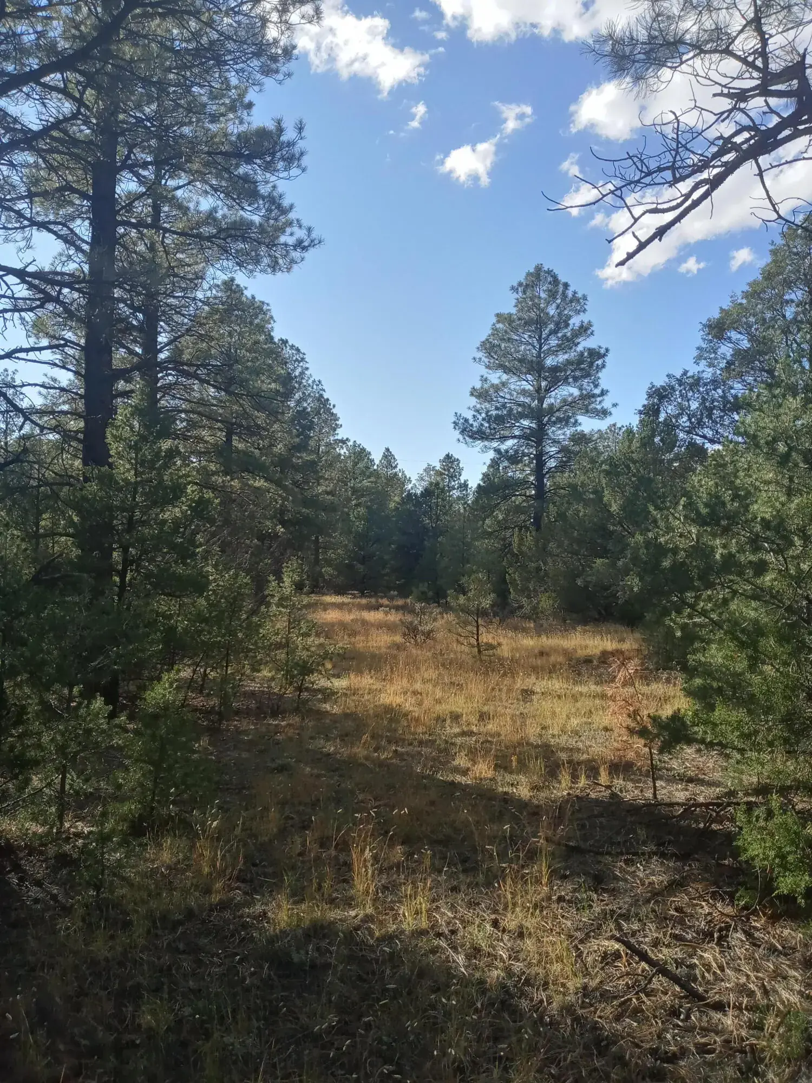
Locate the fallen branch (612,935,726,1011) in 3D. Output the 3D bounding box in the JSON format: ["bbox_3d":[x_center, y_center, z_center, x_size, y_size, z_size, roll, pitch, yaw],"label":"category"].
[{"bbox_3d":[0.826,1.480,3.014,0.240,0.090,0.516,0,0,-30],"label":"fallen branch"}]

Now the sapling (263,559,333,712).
[{"bbox_3d":[-0.990,0.854,8.073,0.647,1.387,0.628,0,0,0],"label":"sapling"}]

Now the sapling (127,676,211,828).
[{"bbox_3d":[-1.294,1.120,4.785,0.448,0.832,0.435,0,0,0],"label":"sapling"}]

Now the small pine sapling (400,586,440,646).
[{"bbox_3d":[0.199,1.115,12.902,0.586,0.897,0.568,0,0,0],"label":"small pine sapling"}]

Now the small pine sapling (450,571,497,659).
[{"bbox_3d":[0.888,0.984,11.574,0.626,1.151,0.607,0,0,0],"label":"small pine sapling"}]

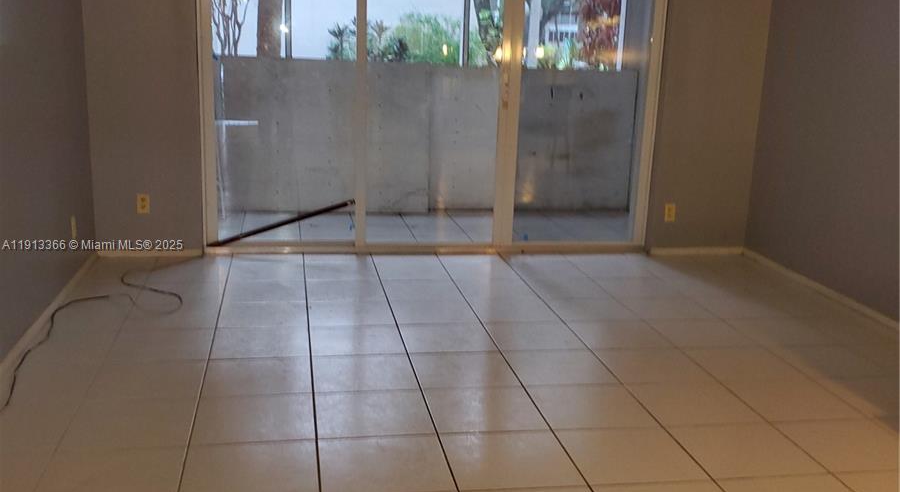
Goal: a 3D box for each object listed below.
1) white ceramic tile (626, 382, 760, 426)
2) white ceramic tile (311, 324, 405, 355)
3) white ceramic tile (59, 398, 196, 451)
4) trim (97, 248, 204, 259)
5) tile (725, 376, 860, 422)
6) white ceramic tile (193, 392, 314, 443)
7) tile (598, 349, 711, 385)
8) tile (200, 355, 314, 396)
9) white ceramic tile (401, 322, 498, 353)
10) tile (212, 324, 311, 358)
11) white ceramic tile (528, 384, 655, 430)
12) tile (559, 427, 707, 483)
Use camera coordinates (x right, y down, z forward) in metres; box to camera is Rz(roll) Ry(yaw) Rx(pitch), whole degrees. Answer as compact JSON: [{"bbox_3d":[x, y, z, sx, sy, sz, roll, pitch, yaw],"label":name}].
[{"bbox_3d":[0.928,0.602,3.450,0.400,0.010,0.394,0,14,-10],"label":"white ceramic tile"},{"bbox_3d":[-0.413,0.420,3.991,0.400,0.010,0.394,0,14,-10],"label":"white ceramic tile"},{"bbox_3d":[-1.077,0.605,3.077,0.395,0.010,0.382,0,14,-10],"label":"white ceramic tile"},{"bbox_3d":[-1.741,0.036,5.250,0.592,0.050,0.013,0,14,-10],"label":"trim"},{"bbox_3d":[1.327,0.598,3.503,0.402,0.010,0.394,0,14,-10],"label":"tile"},{"bbox_3d":[-0.681,0.608,3.171,0.400,0.010,0.390,0,14,-10],"label":"white ceramic tile"},{"bbox_3d":[0.867,0.511,3.842,0.400,0.010,0.390,0,14,-10],"label":"tile"},{"bbox_3d":[-0.744,0.511,3.512,0.402,0.010,0.394,0,14,-10],"label":"tile"},{"bbox_3d":[-0.012,0.419,4.063,0.400,0.010,0.394,0,14,-10],"label":"white ceramic tile"},{"bbox_3d":[-0.819,0.421,3.927,0.400,0.010,0.390,0,14,-10],"label":"tile"},{"bbox_3d":[0.526,0.600,3.357,0.402,0.010,0.394,0,14,-10],"label":"white ceramic tile"},{"bbox_3d":[0.593,0.694,2.992,0.395,0.010,0.382,0,14,-10],"label":"tile"}]

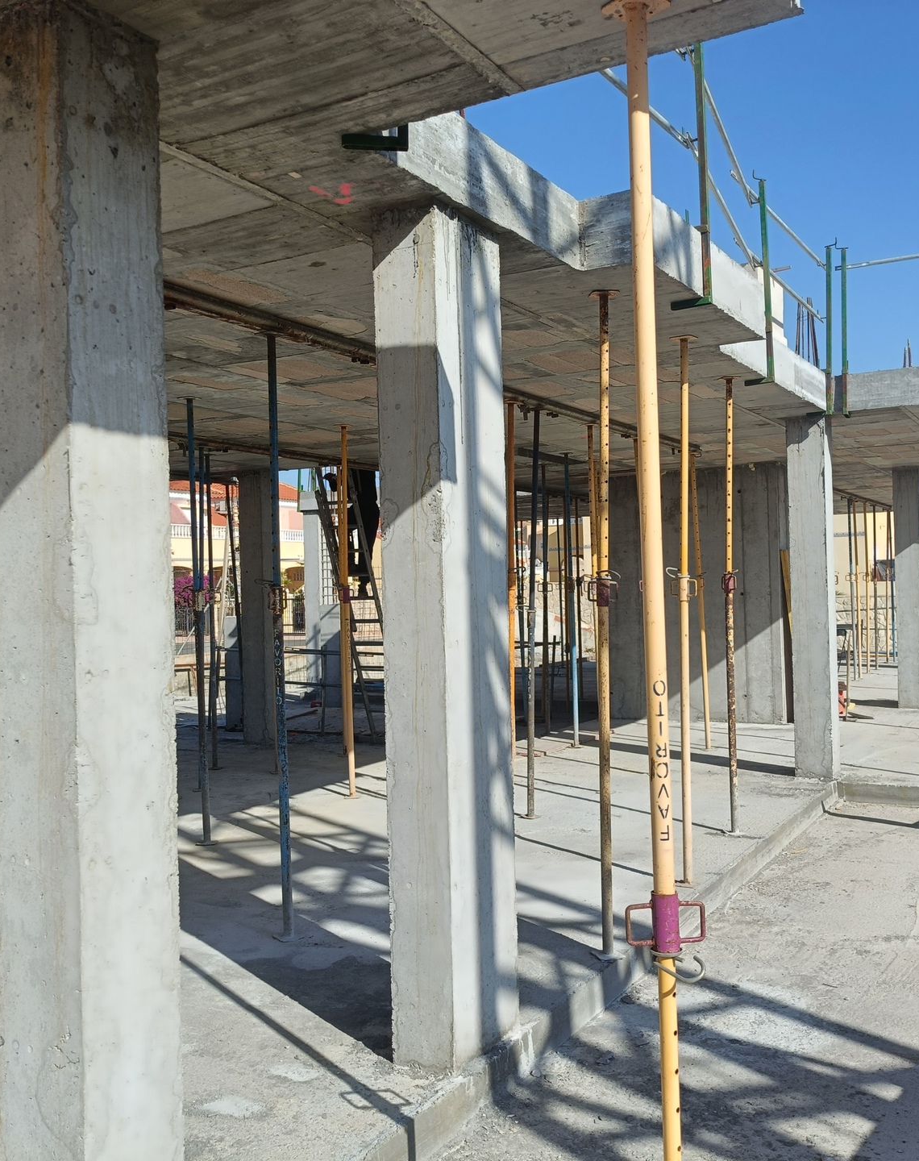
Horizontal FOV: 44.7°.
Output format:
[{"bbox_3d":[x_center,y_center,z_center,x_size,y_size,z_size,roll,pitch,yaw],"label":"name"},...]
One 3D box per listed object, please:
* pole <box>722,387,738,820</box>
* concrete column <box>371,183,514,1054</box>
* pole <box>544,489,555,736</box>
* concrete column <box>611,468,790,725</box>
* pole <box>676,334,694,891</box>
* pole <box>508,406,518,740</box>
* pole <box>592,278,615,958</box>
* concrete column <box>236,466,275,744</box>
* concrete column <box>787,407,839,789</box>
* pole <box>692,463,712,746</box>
[{"bbox_3d":[1.741,0.163,7.153,0.060,2.896,0.060,0,1,30],"label":"pole"},{"bbox_3d":[-0.039,0.198,4.112,0.248,2.983,0.491,-2,0,29],"label":"concrete column"},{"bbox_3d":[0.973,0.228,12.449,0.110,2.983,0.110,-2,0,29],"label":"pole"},{"bbox_3d":[2.687,0.166,12.904,2.072,2.895,0.243,-2,0,30],"label":"concrete column"},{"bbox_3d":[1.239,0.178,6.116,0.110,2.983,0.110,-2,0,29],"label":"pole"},{"bbox_3d":[0.361,0.239,7.357,0.060,2.811,0.060,-1,0,30],"label":"pole"},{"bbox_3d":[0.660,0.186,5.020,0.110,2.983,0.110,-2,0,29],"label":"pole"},{"bbox_3d":[-2.150,0.277,12.064,0.298,2.895,0.251,-2,0,30],"label":"concrete column"},{"bbox_3d":[2.884,0.144,9.106,0.292,2.895,0.283,-2,0,30],"label":"concrete column"},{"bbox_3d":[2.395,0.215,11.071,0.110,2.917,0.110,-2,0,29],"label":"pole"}]

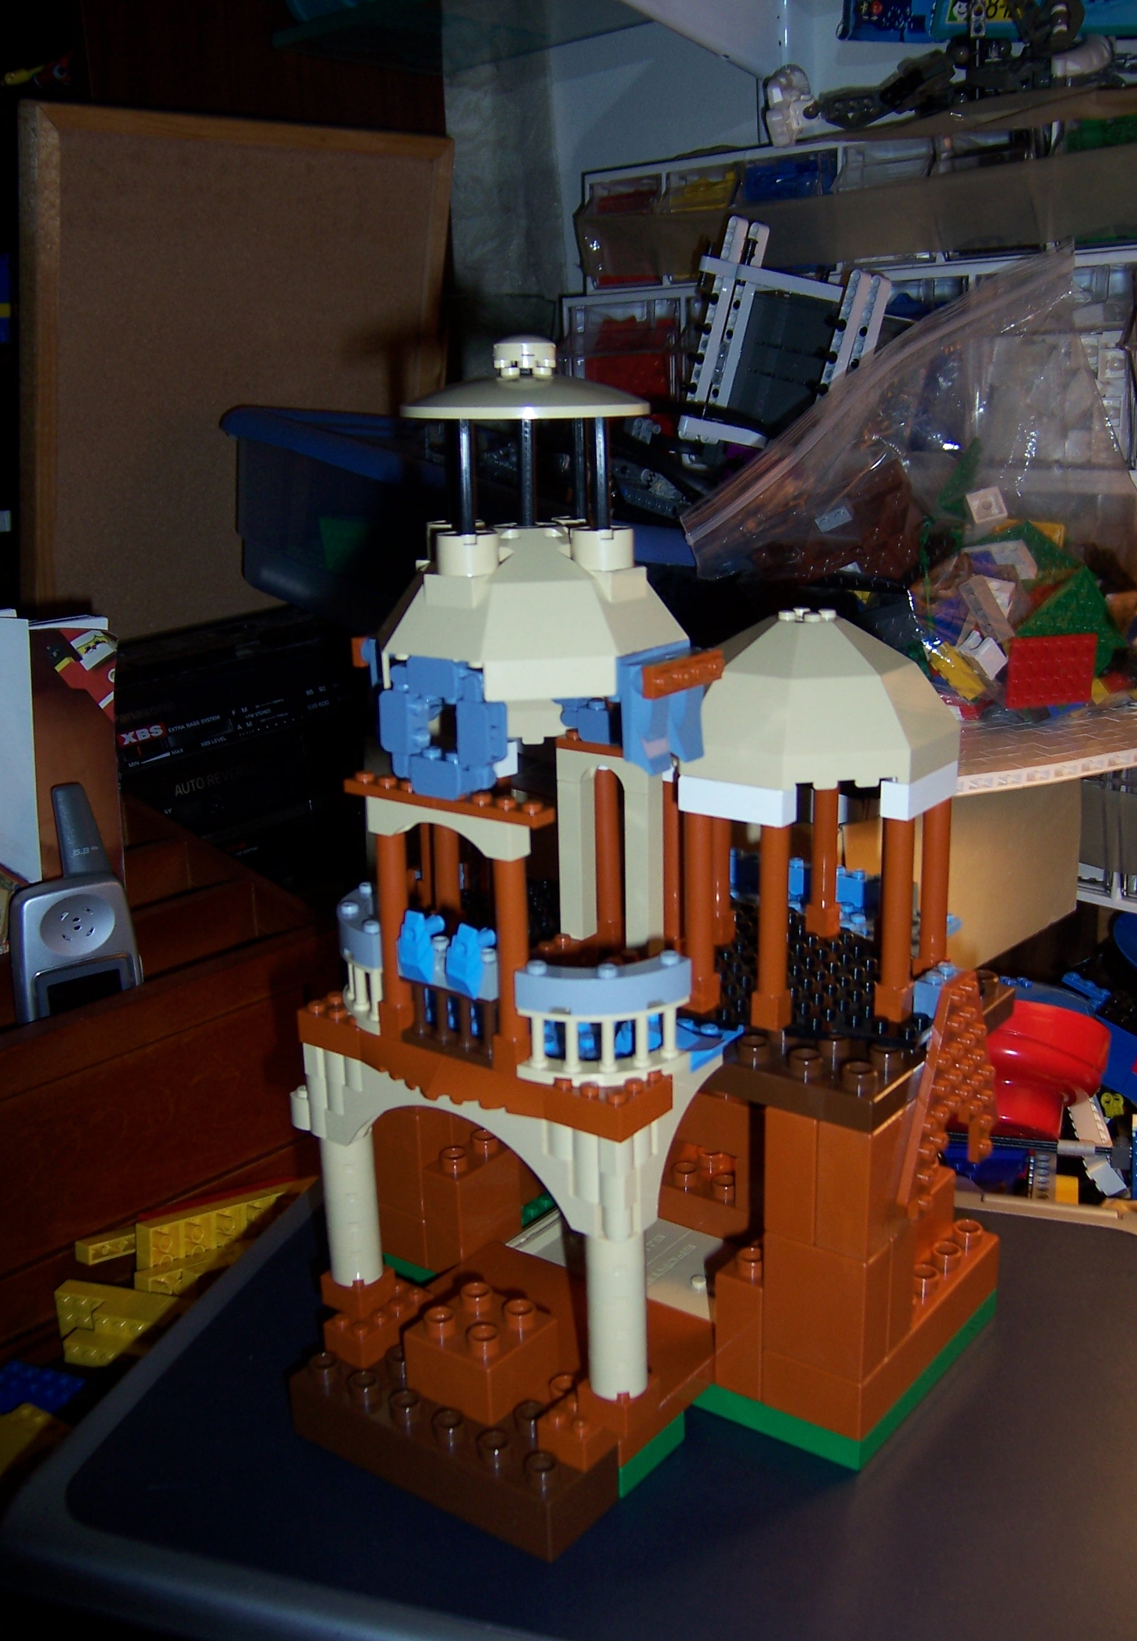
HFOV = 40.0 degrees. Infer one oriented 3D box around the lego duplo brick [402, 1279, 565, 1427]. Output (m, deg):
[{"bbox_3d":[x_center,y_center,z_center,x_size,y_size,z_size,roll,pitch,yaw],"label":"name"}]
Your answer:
[{"bbox_3d":[-0.025,0.151,0.451,0.032,0.023,0.032,11,20,36],"label":"lego duplo brick"}]

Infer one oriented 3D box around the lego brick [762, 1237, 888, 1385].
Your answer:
[{"bbox_3d":[0.073,0.133,0.443,0.032,0.041,0.016,10,19,36],"label":"lego brick"}]

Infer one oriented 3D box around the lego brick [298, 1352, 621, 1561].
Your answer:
[{"bbox_3d":[-0.033,0.174,0.445,0.096,0.024,0.032,10,19,36],"label":"lego brick"}]

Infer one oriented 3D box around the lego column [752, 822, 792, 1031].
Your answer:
[{"bbox_3d":[0.056,0.028,0.428,0.008,0.058,0.008,11,20,36],"label":"lego column"}]

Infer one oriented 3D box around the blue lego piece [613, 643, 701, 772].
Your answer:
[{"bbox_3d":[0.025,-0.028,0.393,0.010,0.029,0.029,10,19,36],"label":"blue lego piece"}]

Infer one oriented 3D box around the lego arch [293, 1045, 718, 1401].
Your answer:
[{"bbox_3d":[-0.019,0.103,0.455,0.120,0.079,0.049,10,19,36],"label":"lego arch"}]

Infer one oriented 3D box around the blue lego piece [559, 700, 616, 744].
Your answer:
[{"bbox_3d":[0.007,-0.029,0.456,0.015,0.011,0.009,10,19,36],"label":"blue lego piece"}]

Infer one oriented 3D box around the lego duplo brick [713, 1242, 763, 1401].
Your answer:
[{"bbox_3d":[0.059,0.146,0.468,0.016,0.043,0.032,10,19,36],"label":"lego duplo brick"}]

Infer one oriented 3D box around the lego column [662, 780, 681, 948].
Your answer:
[{"bbox_3d":[0.033,0.017,0.477,0.008,0.058,0.008,-1,16,0],"label":"lego column"}]

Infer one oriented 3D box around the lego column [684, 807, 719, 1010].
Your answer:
[{"bbox_3d":[0.037,0.026,0.444,0.008,0.058,0.008,10,19,36],"label":"lego column"}]

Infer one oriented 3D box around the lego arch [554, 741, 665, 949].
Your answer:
[{"bbox_3d":[0.012,0.008,0.466,0.033,0.058,0.008,11,20,36],"label":"lego arch"}]

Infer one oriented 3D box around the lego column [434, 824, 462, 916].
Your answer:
[{"bbox_3d":[-0.038,0.010,0.499,0.008,0.058,0.008,11,20,36],"label":"lego column"}]

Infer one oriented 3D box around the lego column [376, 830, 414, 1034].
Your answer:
[{"bbox_3d":[-0.047,0.030,0.422,0.008,0.058,0.008,-1,15,0],"label":"lego column"}]

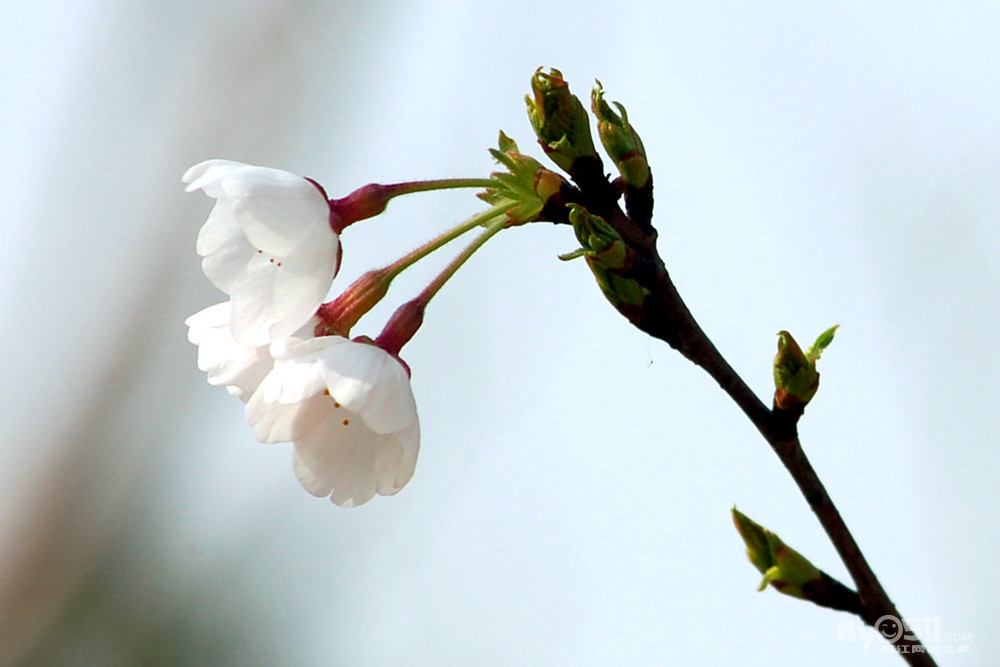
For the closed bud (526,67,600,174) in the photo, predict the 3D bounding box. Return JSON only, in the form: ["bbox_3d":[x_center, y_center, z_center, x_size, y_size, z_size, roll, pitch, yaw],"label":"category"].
[{"bbox_3d":[0.009,-0.033,1.330,0.008,0.017,0.008,-20,0,0],"label":"closed bud"}]

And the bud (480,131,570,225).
[{"bbox_3d":[0.003,-0.022,1.330,0.012,0.015,0.012,18,0,0],"label":"bud"}]

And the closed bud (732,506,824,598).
[{"bbox_3d":[0.040,0.034,1.330,0.018,0.009,0.009,44,0,0],"label":"closed bud"}]

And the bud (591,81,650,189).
[{"bbox_3d":[0.018,-0.030,1.330,0.005,0.018,0.005,-22,0,0],"label":"bud"}]

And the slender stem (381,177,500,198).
[{"bbox_3d":[-0.009,-0.022,1.330,0.017,0.003,0.001,-3,0,0],"label":"slender stem"}]

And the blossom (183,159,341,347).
[{"bbox_3d":[-0.036,-0.012,1.328,0.016,0.024,0.024,-25,10,-34],"label":"blossom"}]

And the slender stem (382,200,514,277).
[{"bbox_3d":[-0.007,-0.015,1.330,0.023,0.003,0.002,-28,0,0],"label":"slender stem"}]

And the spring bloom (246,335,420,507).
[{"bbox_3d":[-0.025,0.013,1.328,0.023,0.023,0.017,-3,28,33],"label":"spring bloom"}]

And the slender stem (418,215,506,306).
[{"bbox_3d":[-0.005,-0.011,1.330,0.019,0.003,0.002,-44,0,0],"label":"slender stem"}]

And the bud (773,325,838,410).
[{"bbox_3d":[0.047,0.005,1.330,0.010,0.013,0.006,0,0,0],"label":"bud"}]

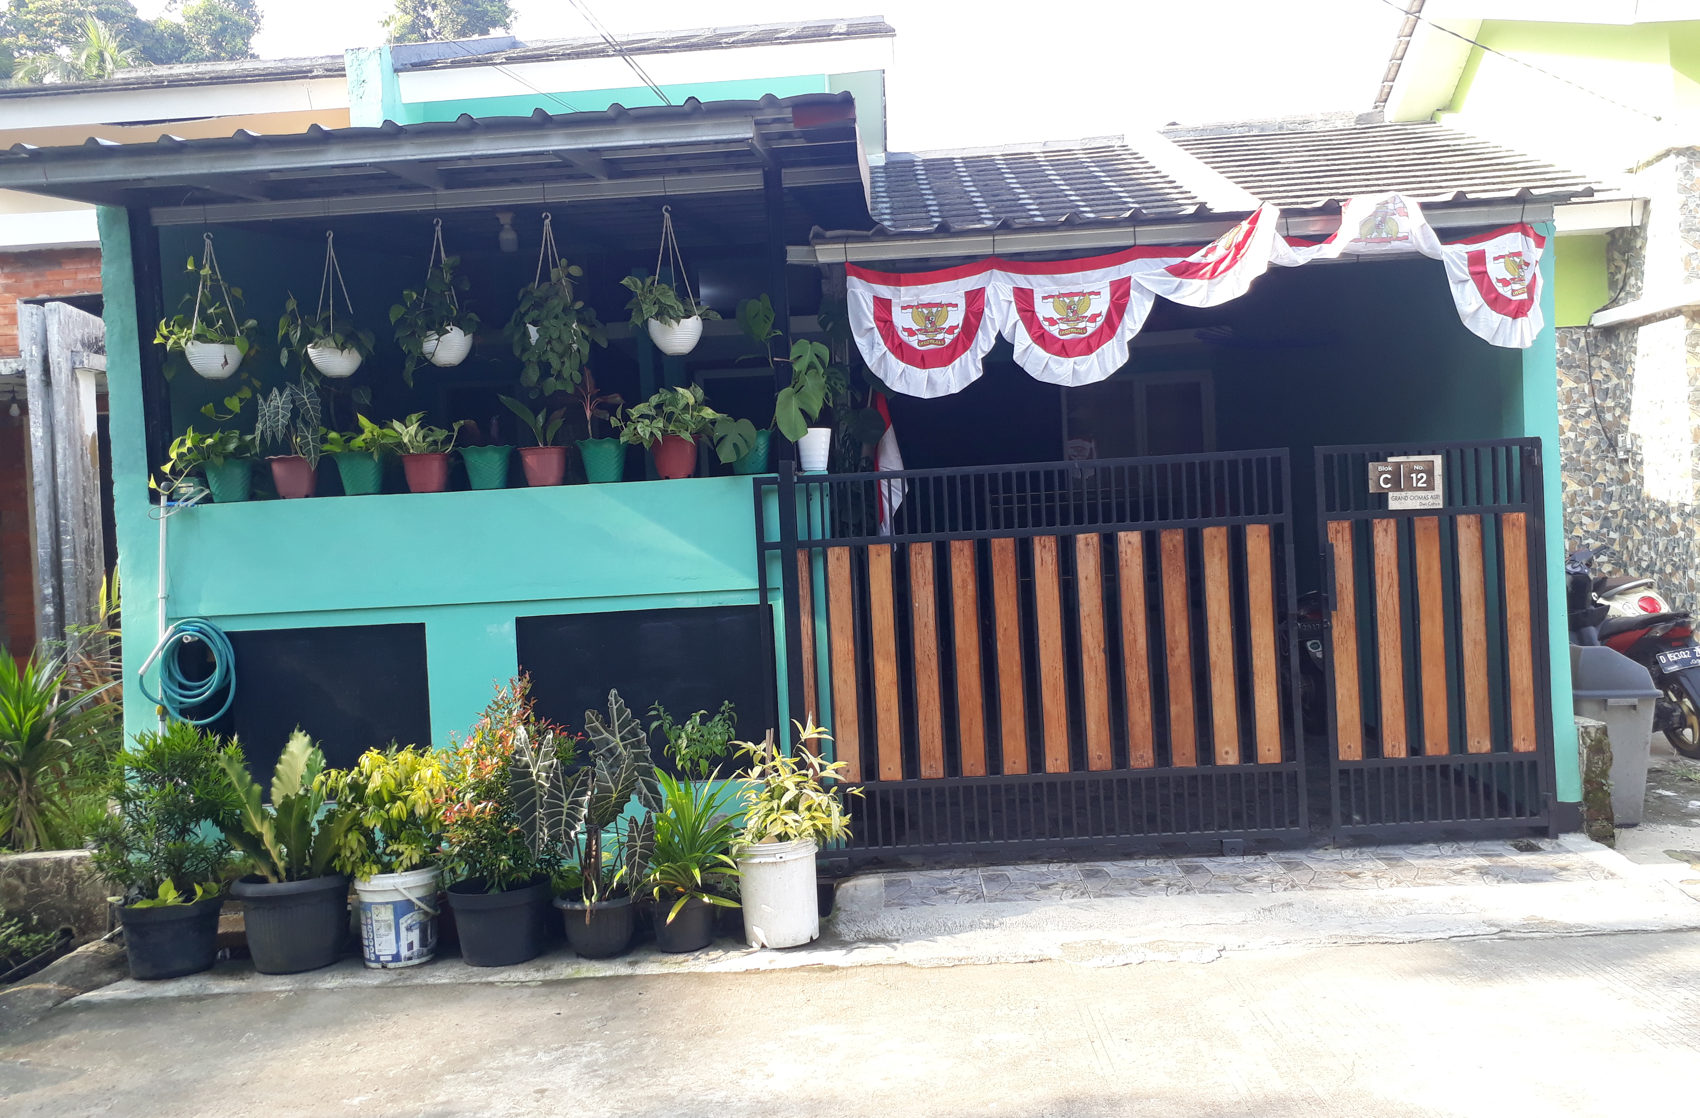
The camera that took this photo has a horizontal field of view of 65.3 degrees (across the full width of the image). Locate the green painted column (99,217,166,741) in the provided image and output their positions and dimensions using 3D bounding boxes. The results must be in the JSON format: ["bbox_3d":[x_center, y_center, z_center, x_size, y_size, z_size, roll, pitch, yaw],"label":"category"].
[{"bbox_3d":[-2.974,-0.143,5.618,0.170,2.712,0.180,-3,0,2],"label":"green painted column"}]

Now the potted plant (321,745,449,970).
[{"bbox_3d":[-1.742,1.113,4.970,0.473,0.811,0.420,-3,0,2],"label":"potted plant"}]

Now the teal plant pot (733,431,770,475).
[{"bbox_3d":[-0.441,-0.446,5.617,0.220,0.200,0.220,-3,0,0],"label":"teal plant pot"}]

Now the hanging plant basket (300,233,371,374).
[{"bbox_3d":[-2.190,-1.082,5.657,0.289,0.623,0.270,-3,0,3],"label":"hanging plant basket"}]

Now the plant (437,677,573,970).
[{"bbox_3d":[-1.282,0.976,4.971,0.488,1.046,0.440,-3,0,2],"label":"plant"}]

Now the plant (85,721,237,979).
[{"bbox_3d":[-2.545,1.082,4.920,0.562,0.941,0.520,-3,0,3],"label":"plant"}]

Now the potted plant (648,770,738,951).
[{"bbox_3d":[-0.593,1.126,4.982,0.332,0.637,0.360,-3,0,3],"label":"potted plant"}]

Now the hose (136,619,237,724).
[{"bbox_3d":[-2.754,0.466,5.506,0.397,0.436,0.130,-3,0,3],"label":"hose"}]

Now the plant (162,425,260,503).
[{"bbox_3d":[-2.703,-0.399,5.605,0.415,0.320,0.290,-3,0,2],"label":"plant"}]

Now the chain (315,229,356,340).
[{"bbox_3d":[-2.196,-1.173,5.657,0.164,0.453,0.170,-3,0,3],"label":"chain"}]

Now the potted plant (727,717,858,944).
[{"bbox_3d":[-0.206,1.018,4.964,0.461,0.798,0.440,-3,0,3],"label":"potted plant"}]

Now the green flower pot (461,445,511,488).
[{"bbox_3d":[-1.523,-0.382,5.560,0.228,0.184,0.225,-3,0,0],"label":"green flower pot"}]

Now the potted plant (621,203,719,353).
[{"bbox_3d":[-0.756,-1.177,5.593,0.398,0.627,0.330,-3,0,3],"label":"potted plant"}]

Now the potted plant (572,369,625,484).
[{"bbox_3d":[-1.052,-0.549,5.540,0.216,0.472,0.220,-3,0,2],"label":"potted plant"}]

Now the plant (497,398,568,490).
[{"bbox_3d":[-1.326,-0.492,5.551,0.284,0.384,0.230,-3,0,2],"label":"plant"}]

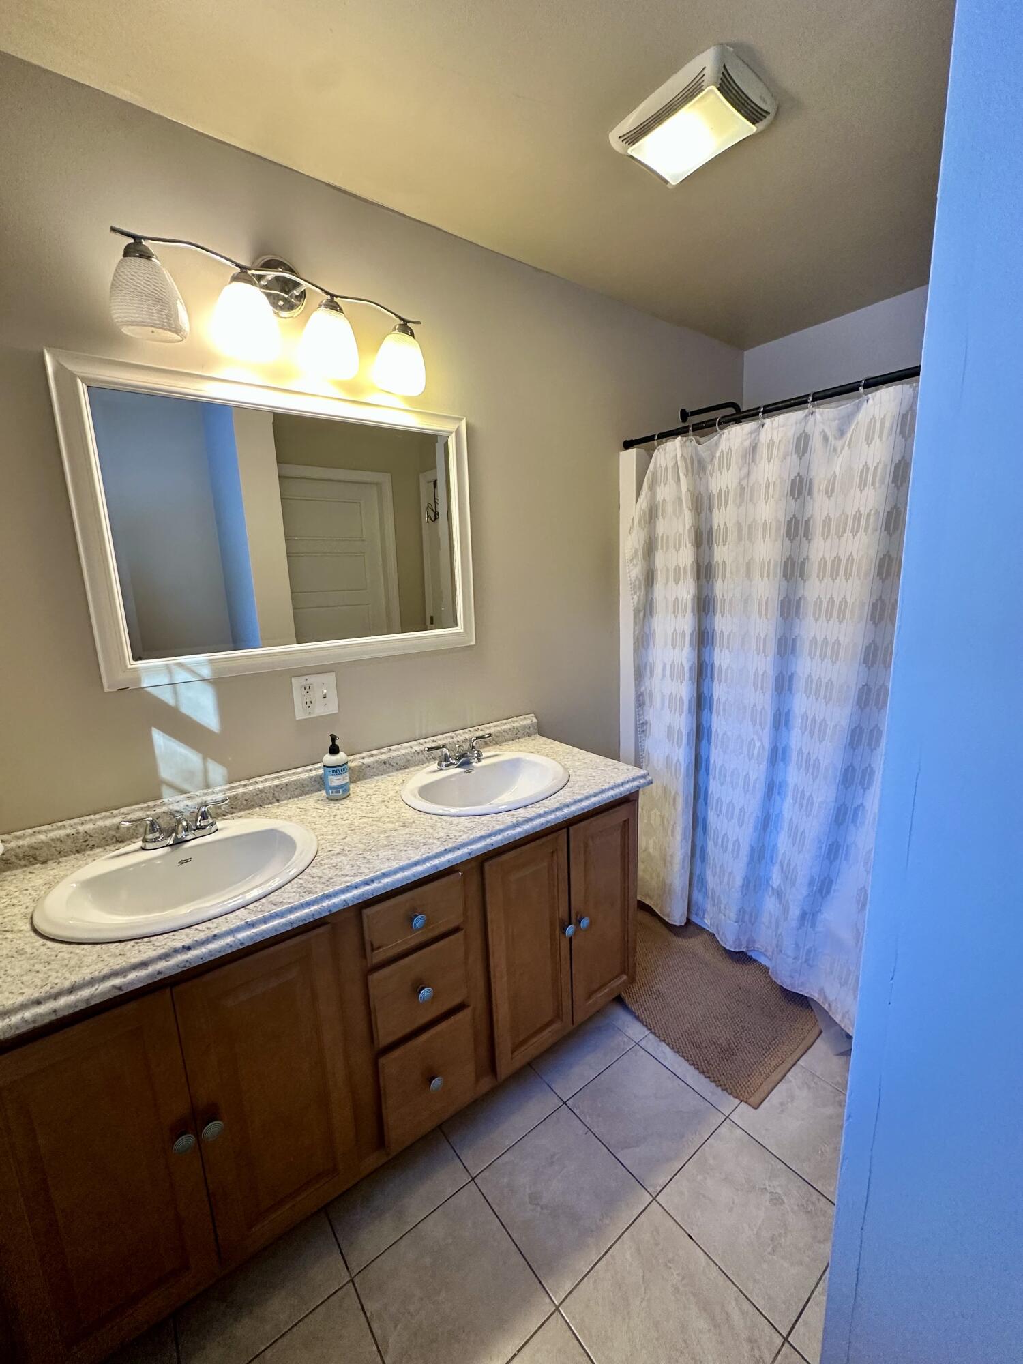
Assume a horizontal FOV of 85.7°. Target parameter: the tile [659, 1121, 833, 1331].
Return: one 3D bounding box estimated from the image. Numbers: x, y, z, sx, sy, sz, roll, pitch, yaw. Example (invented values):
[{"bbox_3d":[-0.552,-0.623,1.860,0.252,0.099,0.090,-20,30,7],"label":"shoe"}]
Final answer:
[{"bbox_3d":[0.555,1.219,1.269,0.304,0.010,0.304,-10,14,-36],"label":"tile"}]

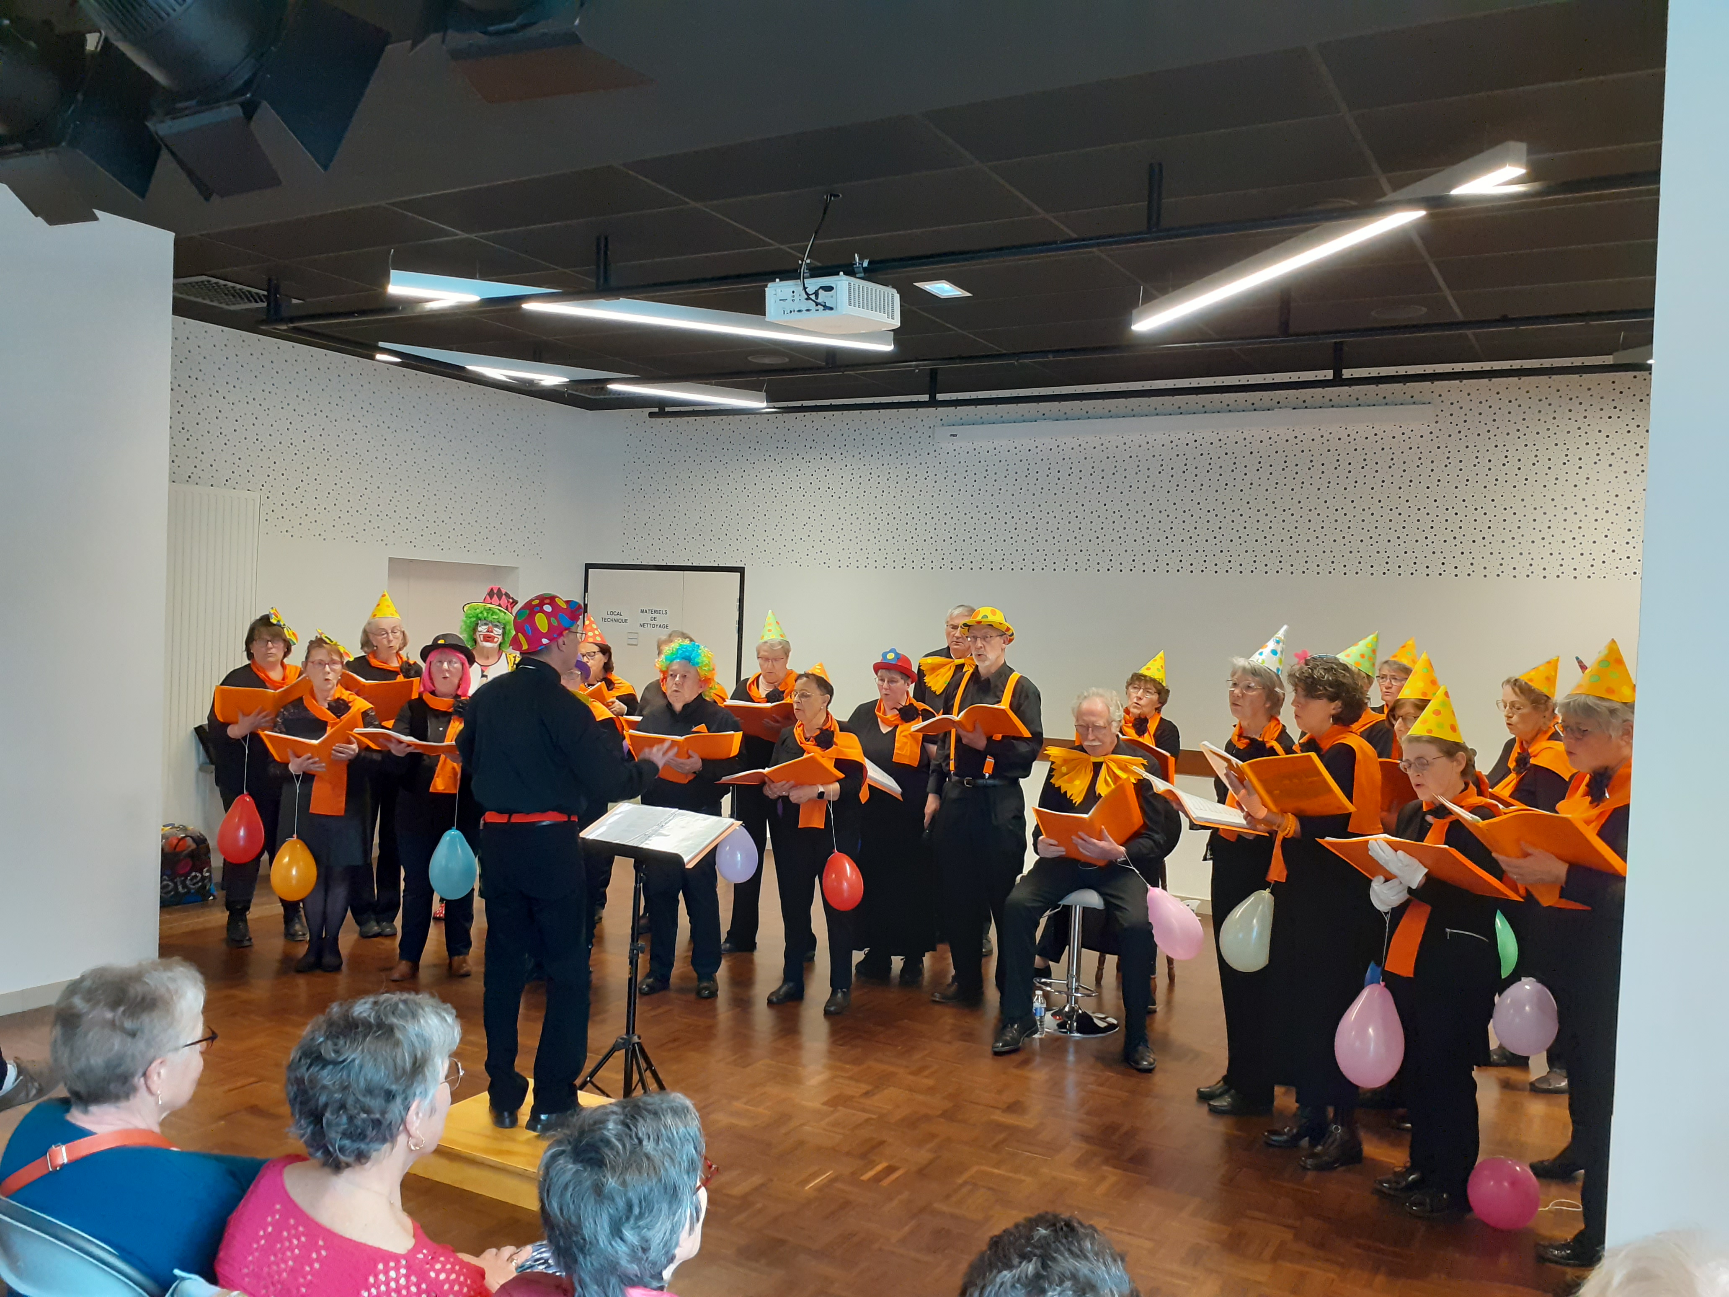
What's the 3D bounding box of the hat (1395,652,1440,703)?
[{"bbox_3d":[2.040,0.107,4.950,0.155,0.175,0.155,7,-3,-30],"label":"hat"}]

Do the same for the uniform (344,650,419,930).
[{"bbox_3d":[-2.581,0.757,7.200,0.440,1.460,0.320,1,1,-25],"label":"uniform"}]

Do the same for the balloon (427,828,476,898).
[{"bbox_3d":[-1.876,0.979,6.150,0.213,0.313,0.213,2,1,-17],"label":"balloon"}]

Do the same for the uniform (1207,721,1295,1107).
[{"bbox_3d":[1.457,0.984,5.024,0.400,1.420,0.460,1,2,-41],"label":"uniform"}]

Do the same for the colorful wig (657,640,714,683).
[{"bbox_3d":[-0.822,0.078,6.260,0.255,0.235,0.245,2,1,18],"label":"colorful wig"}]

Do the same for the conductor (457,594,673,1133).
[{"bbox_3d":[-0.976,0.639,4.430,0.520,1.710,0.540,3,2,27],"label":"conductor"}]

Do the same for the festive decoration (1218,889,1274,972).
[{"bbox_3d":[1.372,1.003,4.780,0.212,0.295,0.212,15,0,15],"label":"festive decoration"}]

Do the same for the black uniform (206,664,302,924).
[{"bbox_3d":[-3.110,0.741,6.878,0.500,1.310,0.400,1,2,-25],"label":"black uniform"}]

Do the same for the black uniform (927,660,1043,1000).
[{"bbox_3d":[0.567,0.853,6.329,0.540,1.560,0.420,3,2,27],"label":"black uniform"}]

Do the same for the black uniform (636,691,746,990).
[{"bbox_3d":[-0.813,0.868,6.280,0.500,1.340,0.330,2,1,12],"label":"black uniform"}]

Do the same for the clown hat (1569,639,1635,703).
[{"bbox_3d":[2.232,0.072,4.080,0.190,0.185,0.190,8,-7,0],"label":"clown hat"}]

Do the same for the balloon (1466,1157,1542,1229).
[{"bbox_3d":[1.925,1.645,4.060,0.210,0.215,0.230,3,1,25],"label":"balloon"}]

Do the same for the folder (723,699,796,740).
[{"bbox_3d":[-0.447,0.356,6.790,0.460,0.070,0.310,-8,-36,0],"label":"folder"}]

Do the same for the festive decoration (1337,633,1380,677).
[{"bbox_3d":[1.830,0.023,5.000,0.160,0.160,0.160,32,-3,-18],"label":"festive decoration"}]

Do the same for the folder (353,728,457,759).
[{"bbox_3d":[-2.086,0.457,6.240,0.480,0.050,0.310,5,-18,5],"label":"folder"}]

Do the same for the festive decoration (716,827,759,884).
[{"bbox_3d":[-0.646,1.045,6.863,0.215,0.285,0.215,2,1,0],"label":"festive decoration"}]

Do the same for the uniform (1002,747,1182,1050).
[{"bbox_3d":[0.989,1.027,5.780,0.640,1.200,0.620,2,1,16],"label":"uniform"}]

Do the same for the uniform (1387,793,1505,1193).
[{"bbox_3d":[1.807,1.079,4.200,0.340,1.240,0.420,2,1,-33],"label":"uniform"}]

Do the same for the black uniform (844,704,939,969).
[{"bbox_3d":[0.129,0.890,6.603,0.500,1.290,0.400,3,1,20],"label":"black uniform"}]

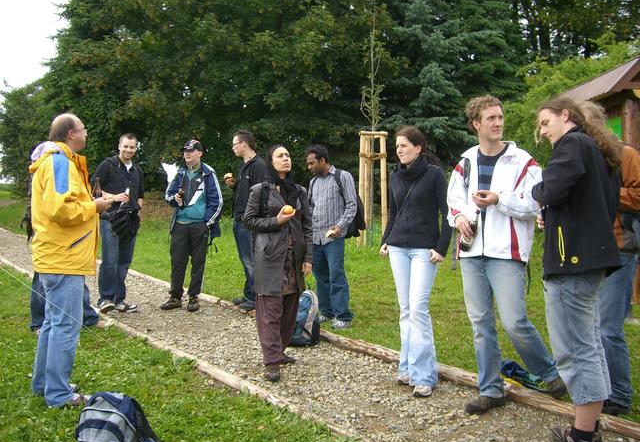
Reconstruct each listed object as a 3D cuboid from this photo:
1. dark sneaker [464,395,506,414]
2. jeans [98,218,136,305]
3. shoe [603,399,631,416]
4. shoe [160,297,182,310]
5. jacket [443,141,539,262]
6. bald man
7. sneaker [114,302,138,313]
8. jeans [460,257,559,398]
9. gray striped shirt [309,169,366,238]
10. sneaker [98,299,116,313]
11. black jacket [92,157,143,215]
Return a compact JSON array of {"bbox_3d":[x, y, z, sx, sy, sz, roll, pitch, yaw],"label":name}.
[{"bbox_3d":[0.995,1.077,4.233,0.300,0.115,0.115,-3,5,-38],"label":"dark sneaker"},{"bbox_3d":[-2.090,0.387,7.250,0.380,0.970,0.280,-2,4,-22],"label":"jeans"},{"bbox_3d":[1.720,1.077,4.203,0.300,0.120,0.110,-1,4,-17],"label":"shoe"},{"bbox_3d":[-1.565,0.858,7.455,0.285,0.115,0.110,-3,5,-35],"label":"shoe"},{"bbox_3d":[1.048,-0.111,4.220,0.560,0.730,0.360,2,4,21],"label":"jacket"},{"bbox_3d":[-1.575,0.226,4.405,0.540,1.790,0.540,0,4,-3],"label":"bald man"},{"bbox_3d":[-1.988,0.881,7.200,0.280,0.115,0.105,4,6,44],"label":"sneaker"},{"bbox_3d":[1.150,0.613,4.322,0.540,0.930,0.450,2,4,27],"label":"jeans"},{"bbox_3d":[0.136,-0.155,6.600,0.520,0.740,0.360,3,5,40],"label":"gray striped shirt"},{"bbox_3d":[-2.195,0.863,7.275,0.115,0.130,0.270,0,4,-6],"label":"sneaker"},{"bbox_3d":[-2.090,-0.359,7.192,0.540,0.660,0.380,-3,5,-37],"label":"black jacket"}]

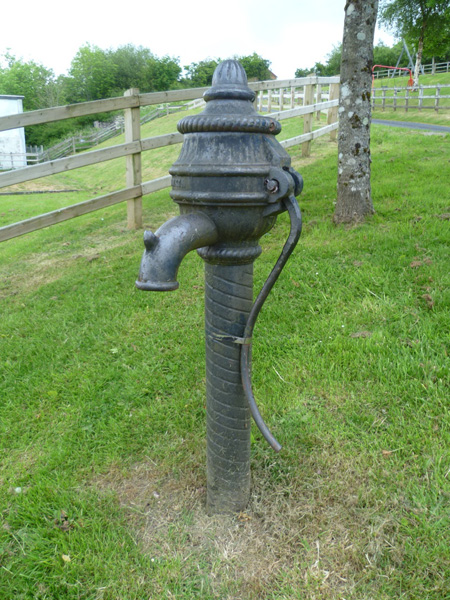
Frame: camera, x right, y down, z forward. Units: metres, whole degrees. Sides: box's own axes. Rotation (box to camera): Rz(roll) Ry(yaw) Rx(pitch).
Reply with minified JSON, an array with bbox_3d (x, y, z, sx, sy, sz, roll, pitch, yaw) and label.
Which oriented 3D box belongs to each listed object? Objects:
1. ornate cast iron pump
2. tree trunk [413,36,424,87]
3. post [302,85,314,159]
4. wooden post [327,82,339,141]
[{"bbox_3d":[-0.003,0.017,1.449,0.500,1.402,0.480,-9,14,-37],"label":"ornate cast iron pump"},{"bbox_3d":[10.540,-13.029,26.433,0.500,2.830,0.450,0,12,0],"label":"tree trunk"},{"bbox_3d":[1.245,-2.726,7.252,0.100,1.120,0.100,7,13,29],"label":"post"},{"bbox_3d":[1.935,-3.410,8.695,0.100,1.080,0.100,7,13,29],"label":"wooden post"}]

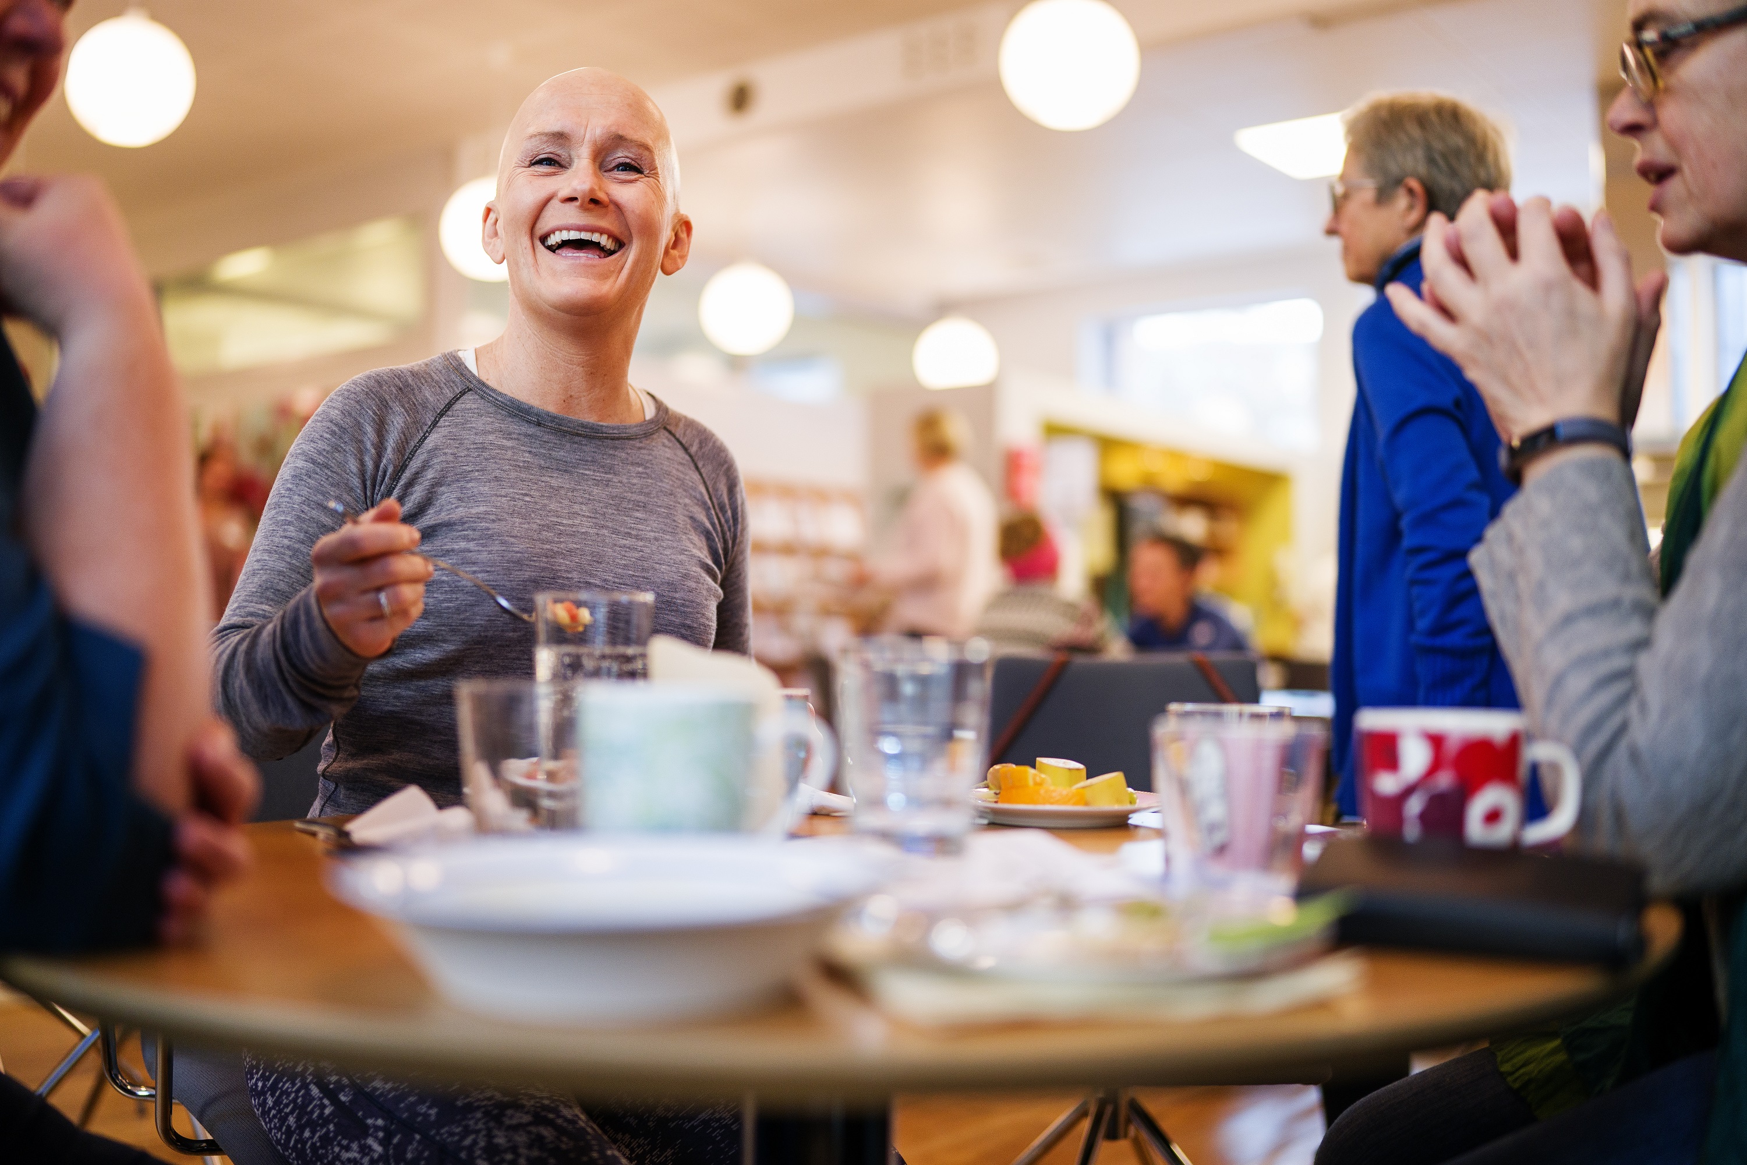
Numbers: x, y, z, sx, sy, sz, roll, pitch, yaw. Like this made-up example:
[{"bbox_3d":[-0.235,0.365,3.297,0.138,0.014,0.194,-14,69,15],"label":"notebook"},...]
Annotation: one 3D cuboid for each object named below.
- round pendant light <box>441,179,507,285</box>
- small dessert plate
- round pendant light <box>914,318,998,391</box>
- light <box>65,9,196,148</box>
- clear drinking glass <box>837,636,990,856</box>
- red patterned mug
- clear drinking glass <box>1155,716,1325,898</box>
[{"bbox_3d":[-1.505,-1.398,6.714,0.340,0.350,0.340,0,-2,0],"label":"round pendant light"},{"bbox_3d":[0.136,0.163,1.217,0.165,0.018,0.165,0,-2,0],"label":"small dessert plate"},{"bbox_3d":[0.424,-1.150,8.721,0.340,0.350,0.340,0,-2,0],"label":"round pendant light"},{"bbox_3d":[-2.257,-1.530,5.158,0.340,0.350,0.340,0,-2,0],"label":"light"},{"bbox_3d":[0.022,0.100,0.942,0.076,0.122,0.076,0,-2,0],"label":"clear drinking glass"},{"bbox_3d":[0.314,0.116,0.897,0.111,0.091,0.083,0,-2,18],"label":"red patterned mug"},{"bbox_3d":[0.193,0.118,0.897,0.086,0.084,0.086,0,-2,0],"label":"clear drinking glass"}]

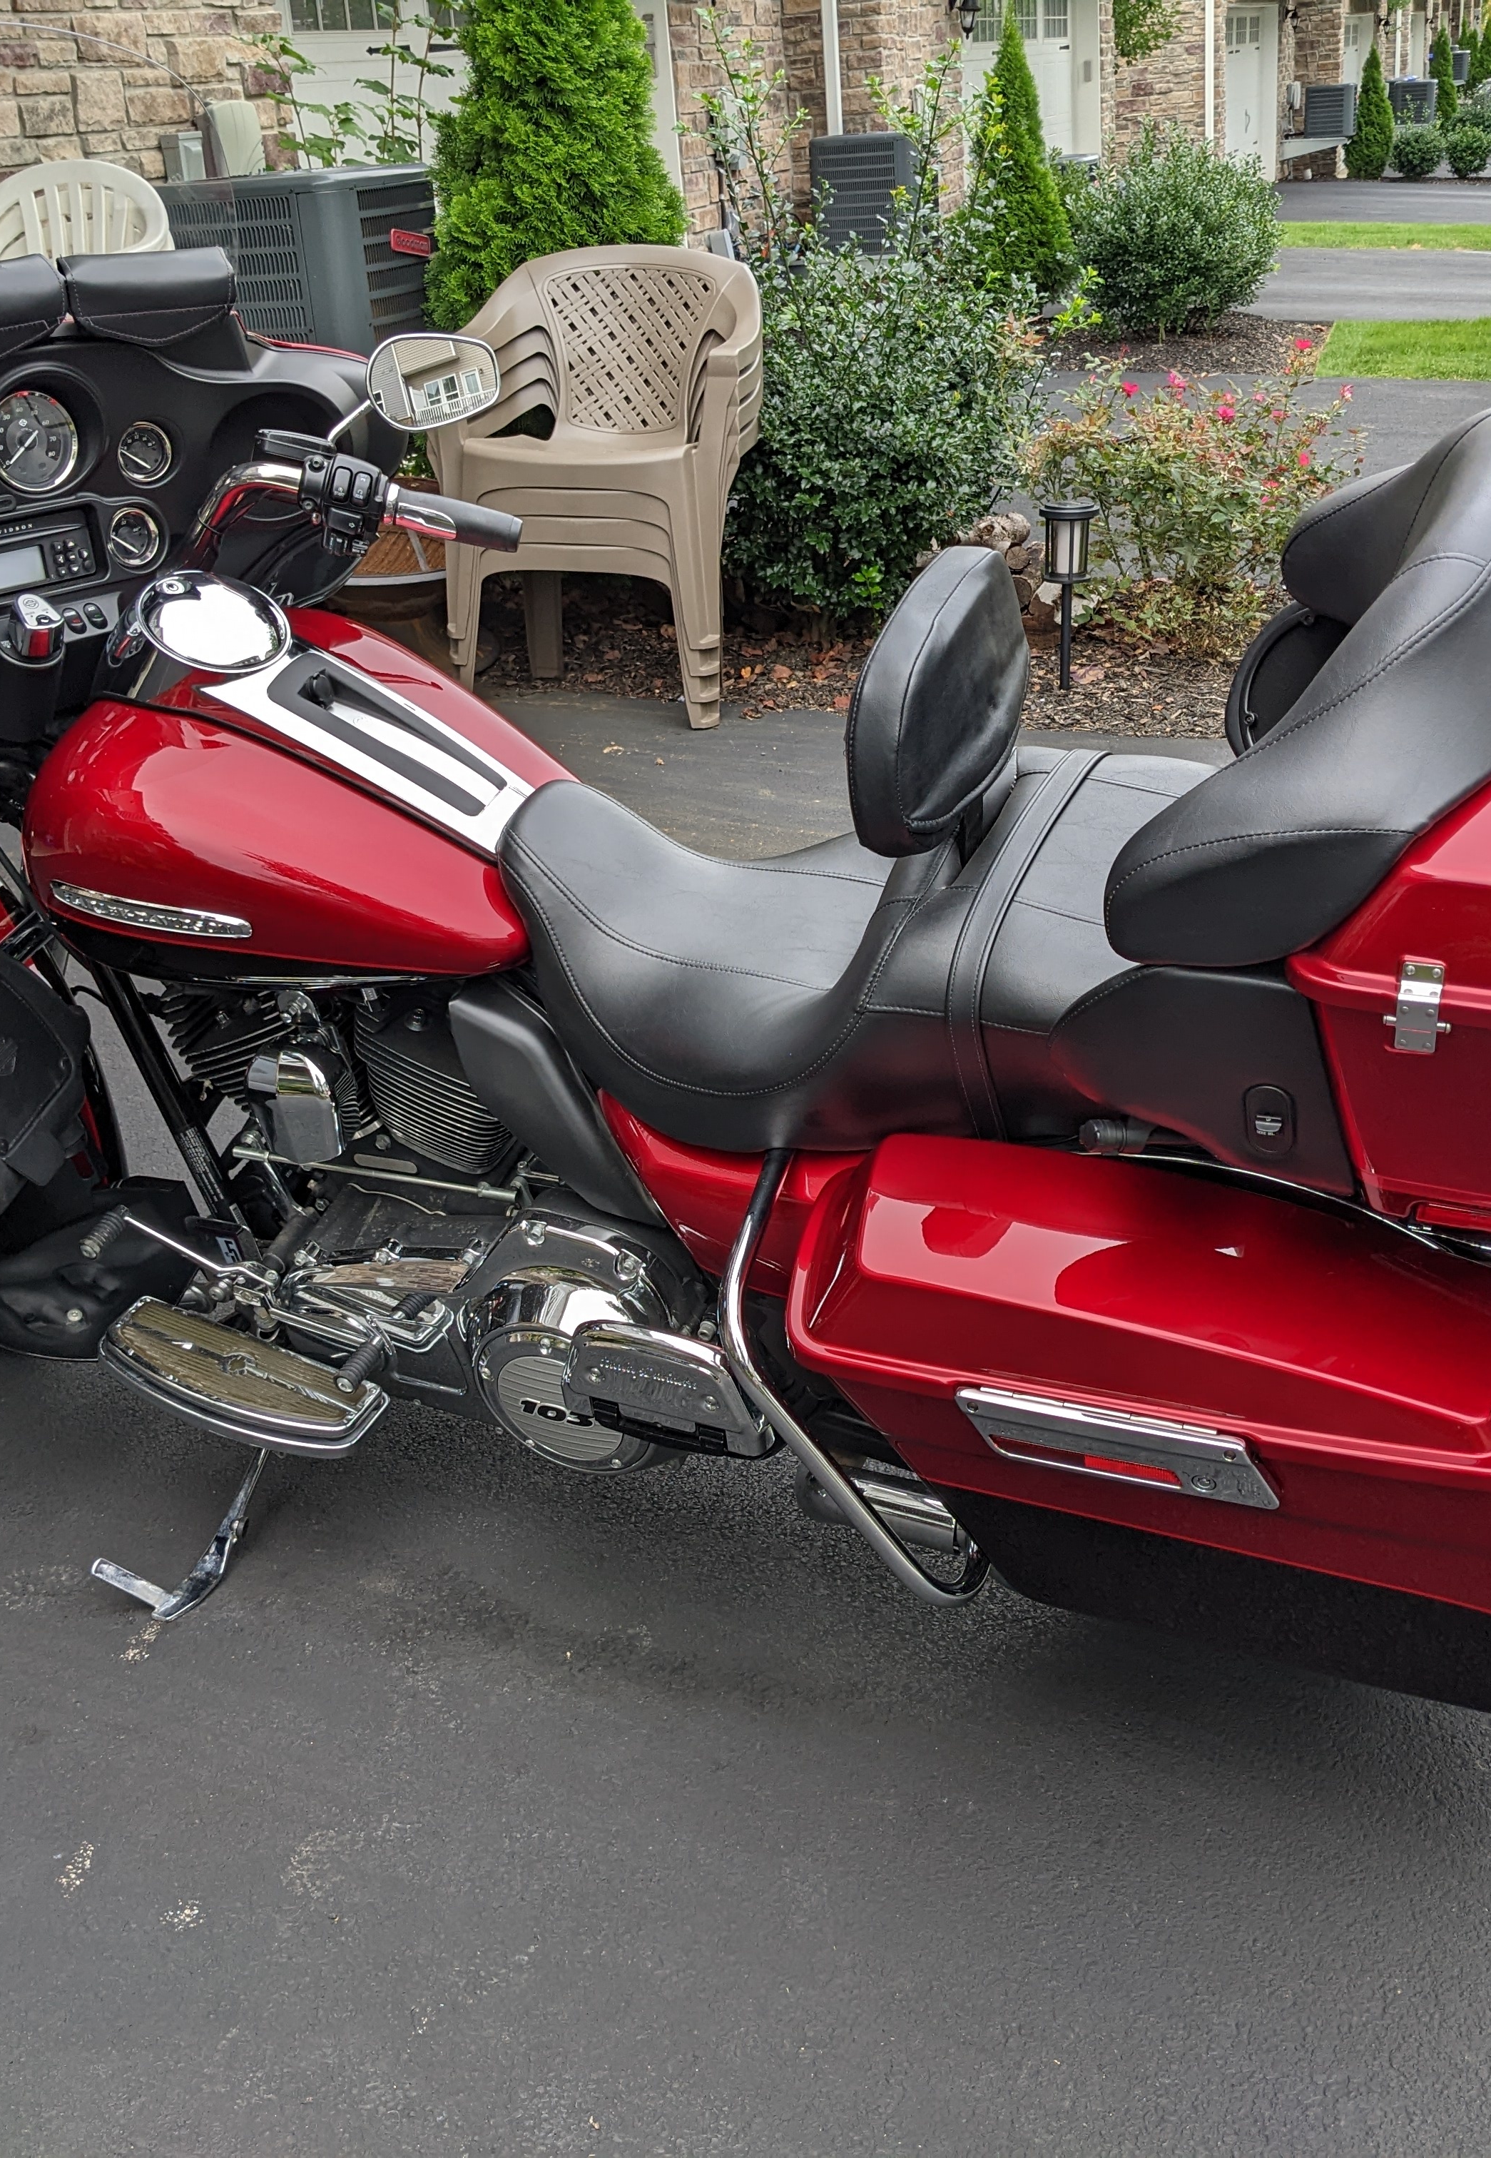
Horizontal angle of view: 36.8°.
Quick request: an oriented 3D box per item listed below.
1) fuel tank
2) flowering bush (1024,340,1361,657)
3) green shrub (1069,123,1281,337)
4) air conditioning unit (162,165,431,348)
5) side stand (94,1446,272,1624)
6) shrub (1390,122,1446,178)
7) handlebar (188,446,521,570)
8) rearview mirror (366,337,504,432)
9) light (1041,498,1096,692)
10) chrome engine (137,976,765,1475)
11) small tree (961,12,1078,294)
[{"bbox_3d":[-0.385,-0.275,2.183,0.550,0.315,0.370,10,41,21],"label":"fuel tank"},{"bbox_3d":[1.166,-1.515,5.850,0.880,0.820,0.850,-5,22,0],"label":"flowering bush"},{"bbox_3d":[2.219,-4.392,11.600,1.100,1.020,1.100,-5,22,0],"label":"green shrub"},{"bbox_3d":[-1.483,-2.726,7.743,0.680,0.680,0.680,4,24,22],"label":"air conditioning unit"},{"bbox_3d":[-0.595,0.477,2.400,0.150,0.170,0.220,5,24,22],"label":"side stand"},{"bbox_3d":[9.284,-12.824,31.000,0.800,0.800,0.800,-5,22,0],"label":"shrub"},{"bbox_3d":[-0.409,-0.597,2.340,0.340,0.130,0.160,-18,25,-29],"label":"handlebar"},{"bbox_3d":[-0.327,-0.725,2.340,0.142,0.100,0.045,-14,23,-22],"label":"rearview mirror"},{"bbox_3d":[0.721,-1.079,5.000,0.130,0.390,0.130,-5,22,0],"label":"light"},{"bbox_3d":[-0.291,0.103,2.400,0.600,0.460,0.420,8,34,21],"label":"chrome engine"},{"bbox_3d":[1.972,-6.693,16.200,0.830,1.950,0.830,-5,22,0],"label":"small tree"}]

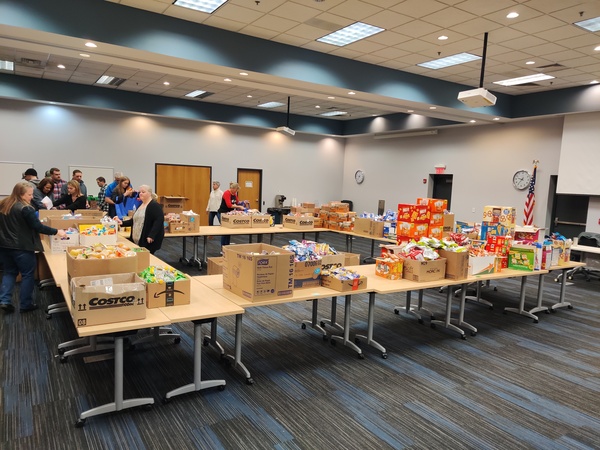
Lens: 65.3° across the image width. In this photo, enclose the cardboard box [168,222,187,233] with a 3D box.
[{"bbox_3d":[-2.302,0.052,8.773,0.290,0.170,0.320,-1,6,-30],"label":"cardboard box"}]

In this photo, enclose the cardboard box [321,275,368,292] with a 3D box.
[{"bbox_3d":[0.434,0.559,4.592,0.318,0.110,0.310,-2,6,-37],"label":"cardboard box"}]

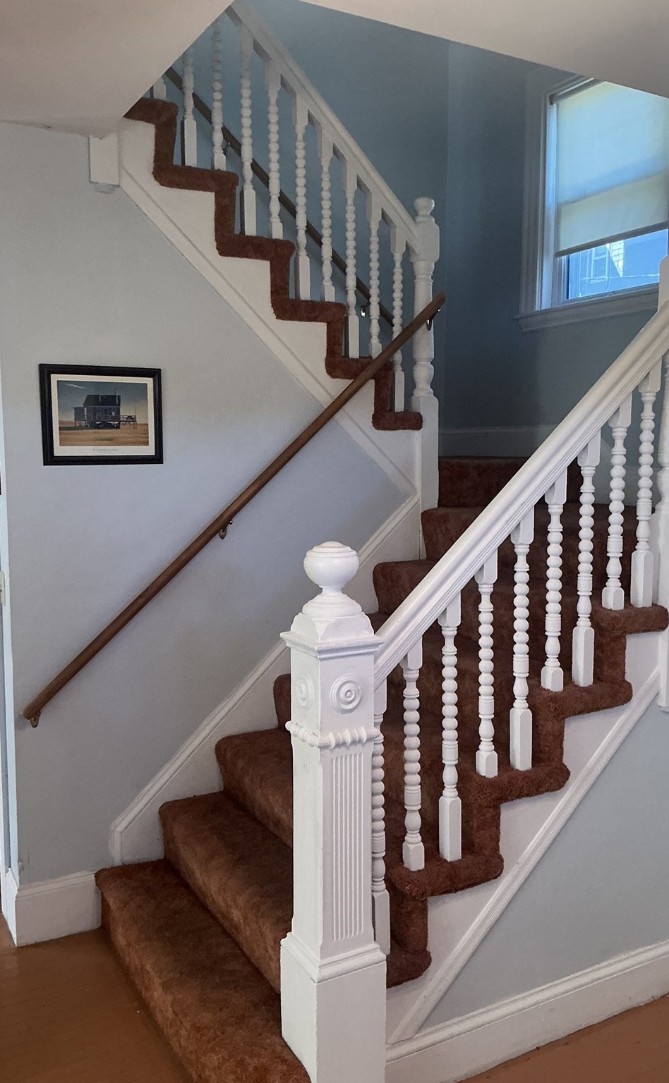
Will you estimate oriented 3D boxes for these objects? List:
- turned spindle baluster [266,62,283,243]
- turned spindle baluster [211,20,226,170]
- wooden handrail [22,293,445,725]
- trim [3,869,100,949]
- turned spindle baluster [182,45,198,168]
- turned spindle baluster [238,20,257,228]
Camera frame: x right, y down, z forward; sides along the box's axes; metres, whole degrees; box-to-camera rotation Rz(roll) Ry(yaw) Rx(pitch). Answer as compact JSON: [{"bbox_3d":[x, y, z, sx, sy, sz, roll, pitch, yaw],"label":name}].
[{"bbox_3d":[-0.217,-1.412,3.174,0.044,0.620,0.044,-3,7,-30],"label":"turned spindle baluster"},{"bbox_3d":[-0.409,-1.606,3.045,0.044,0.620,0.044,-3,7,-30],"label":"turned spindle baluster"},{"bbox_3d":[-0.278,-0.205,3.145,2.192,0.046,0.046,-47,25,-18],"label":"wooden handrail"},{"bbox_3d":[-0.973,1.231,3.035,0.290,0.204,0.150,-3,7,-30],"label":"trim"},{"bbox_3d":[-0.503,-1.643,2.987,0.044,0.710,0.044,-3,7,-30],"label":"turned spindle baluster"},{"bbox_3d":[-0.310,-1.454,3.116,0.044,0.710,0.044,-3,7,-30],"label":"turned spindle baluster"}]

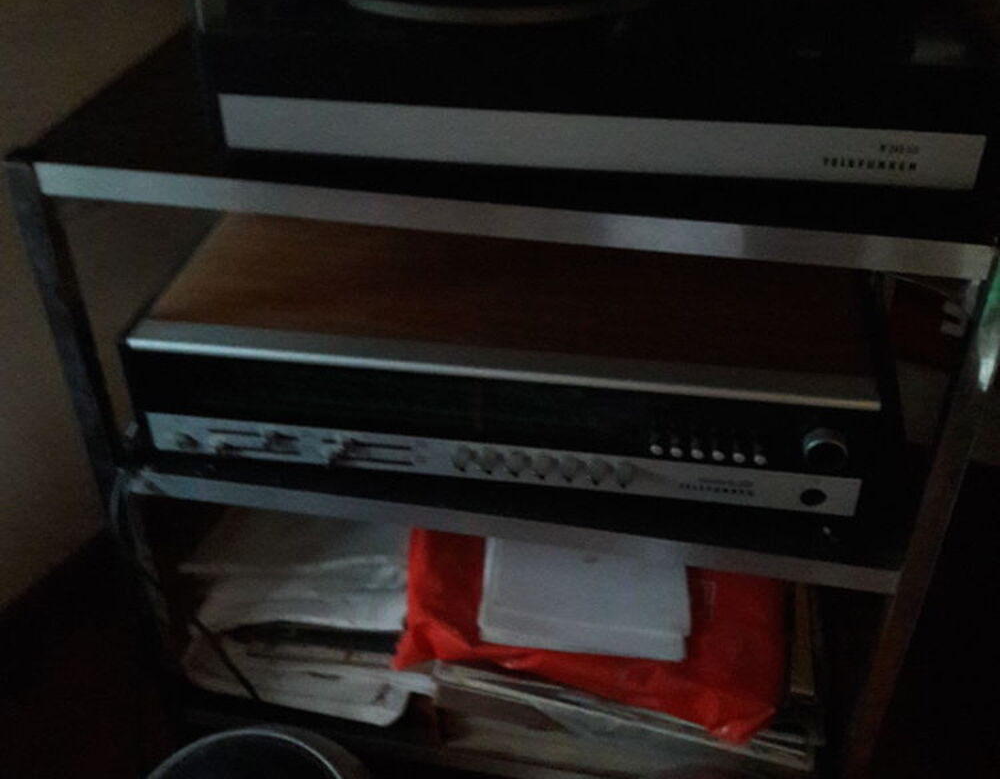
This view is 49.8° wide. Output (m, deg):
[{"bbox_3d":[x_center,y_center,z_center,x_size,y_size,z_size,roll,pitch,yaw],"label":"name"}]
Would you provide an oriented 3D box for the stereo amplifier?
[{"bbox_3d":[0.014,-0.045,0.862,0.527,0.110,0.274,5,37,7],"label":"stereo amplifier"}]

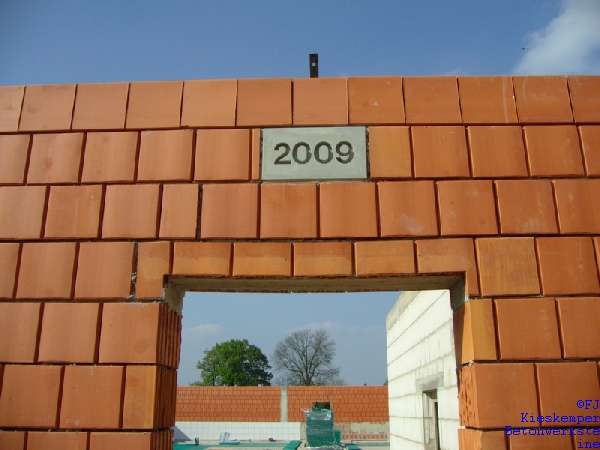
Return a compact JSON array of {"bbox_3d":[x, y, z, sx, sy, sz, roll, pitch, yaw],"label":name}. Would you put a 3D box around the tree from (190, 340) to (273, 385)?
[{"bbox_3d":[-9.918,23.772,91.558,11.160,12.847,11.160,2,-17,-6],"label":"tree"}]

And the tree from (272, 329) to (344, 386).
[{"bbox_3d":[1.214,23.614,94.237,10.549,14.679,10.549,0,-17,1],"label":"tree"}]

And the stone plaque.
[{"bbox_3d":[0.065,-0.296,2.658,0.450,0.243,0.080,-1,-17,1],"label":"stone plaque"}]

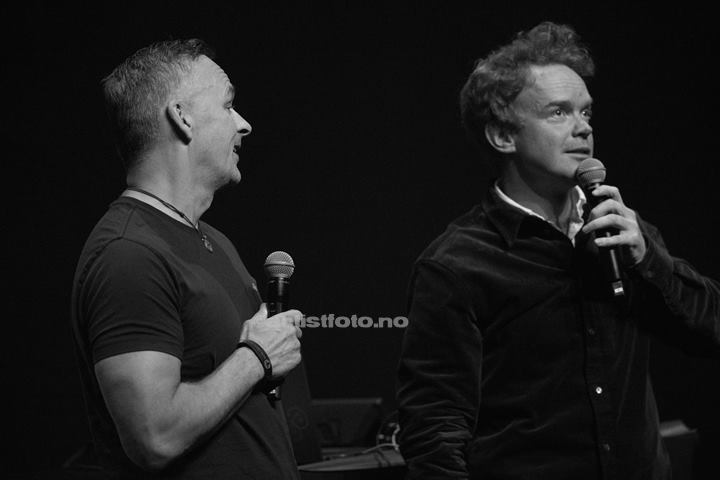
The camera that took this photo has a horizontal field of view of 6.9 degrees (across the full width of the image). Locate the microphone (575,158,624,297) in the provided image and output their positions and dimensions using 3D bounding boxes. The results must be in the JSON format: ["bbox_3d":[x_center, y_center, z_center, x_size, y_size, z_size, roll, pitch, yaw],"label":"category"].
[{"bbox_3d":[0.411,-0.022,10.100,0.051,0.245,0.051,-13,-15,0],"label":"microphone"}]

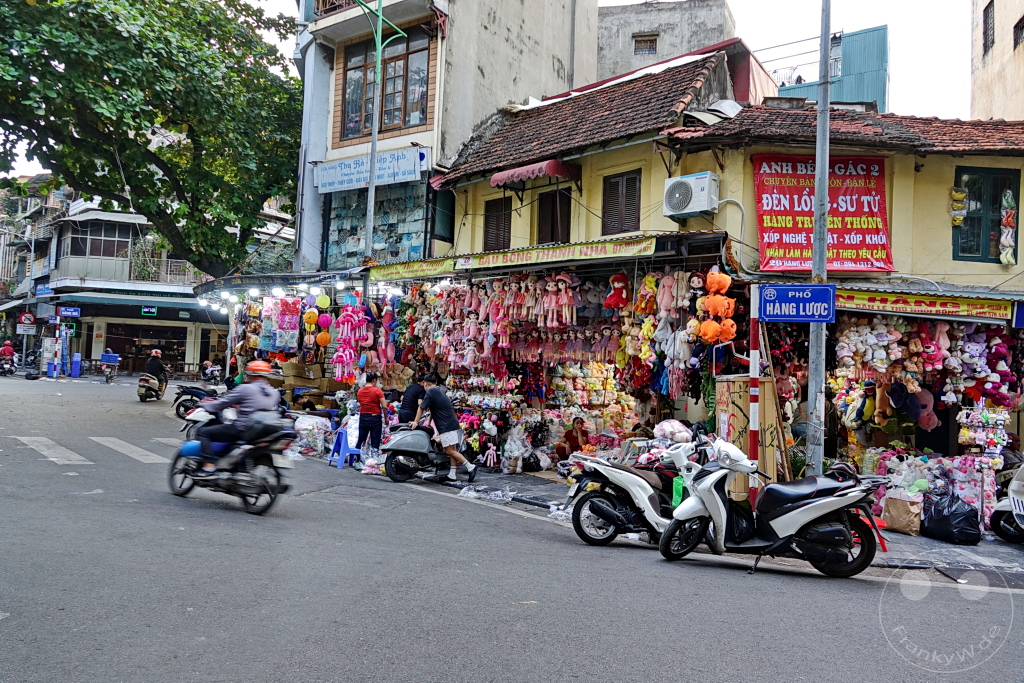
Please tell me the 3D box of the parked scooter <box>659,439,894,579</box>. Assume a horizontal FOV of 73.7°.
[{"bbox_3d":[2.247,1.437,5.965,1.920,1.110,0.700,2,-1,13],"label":"parked scooter"}]

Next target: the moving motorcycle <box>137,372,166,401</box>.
[{"bbox_3d":[-10.925,1.318,20.752,0.680,1.070,1.820,2,-2,-5],"label":"moving motorcycle"}]

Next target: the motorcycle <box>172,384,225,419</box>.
[{"bbox_3d":[-7.406,1.329,16.718,1.900,1.080,0.700,2,-1,-12],"label":"motorcycle"}]

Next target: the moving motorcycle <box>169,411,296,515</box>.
[{"bbox_3d":[-3.050,1.256,7.356,1.900,1.060,0.700,1,-2,31],"label":"moving motorcycle"}]

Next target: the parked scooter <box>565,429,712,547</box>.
[{"bbox_3d":[1.399,1.363,6.268,1.830,1.120,0.700,2,-2,12],"label":"parked scooter"}]

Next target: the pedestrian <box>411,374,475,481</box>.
[{"bbox_3d":[-0.908,1.140,9.050,0.850,1.440,0.520,2,-2,21],"label":"pedestrian"}]

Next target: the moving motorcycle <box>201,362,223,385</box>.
[{"bbox_3d":[-13.645,1.453,31.000,1.800,1.080,0.700,1,-2,36],"label":"moving motorcycle"}]

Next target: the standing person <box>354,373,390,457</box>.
[{"bbox_3d":[-2.170,1.168,10.551,0.520,1.500,0.320,2,-1,14],"label":"standing person"}]

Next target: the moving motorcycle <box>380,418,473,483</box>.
[{"bbox_3d":[-1.058,1.395,9.855,0.680,1.080,1.800,1,-2,43],"label":"moving motorcycle"}]

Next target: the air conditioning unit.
[{"bbox_3d":[2.740,-2.258,10.450,0.300,0.560,0.760,3,-2,-44],"label":"air conditioning unit"}]

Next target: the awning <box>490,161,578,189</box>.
[{"bbox_3d":[0.427,-3.098,12.852,0.720,0.304,1.681,3,-2,-44],"label":"awning"}]

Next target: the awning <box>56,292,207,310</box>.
[{"bbox_3d":[-16.552,-1.787,30.500,7.200,0.750,1.500,3,-2,-26],"label":"awning"}]

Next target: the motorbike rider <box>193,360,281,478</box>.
[{"bbox_3d":[-2.935,0.829,7.300,0.920,1.270,0.620,1,-2,31],"label":"motorbike rider"}]

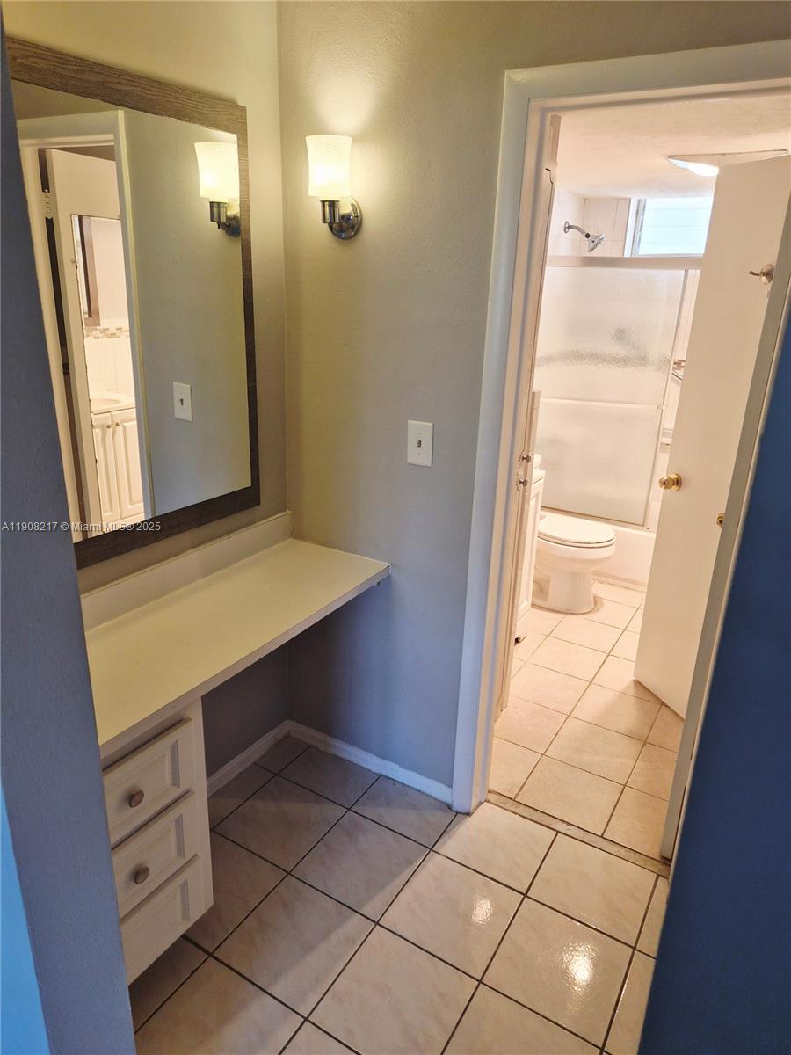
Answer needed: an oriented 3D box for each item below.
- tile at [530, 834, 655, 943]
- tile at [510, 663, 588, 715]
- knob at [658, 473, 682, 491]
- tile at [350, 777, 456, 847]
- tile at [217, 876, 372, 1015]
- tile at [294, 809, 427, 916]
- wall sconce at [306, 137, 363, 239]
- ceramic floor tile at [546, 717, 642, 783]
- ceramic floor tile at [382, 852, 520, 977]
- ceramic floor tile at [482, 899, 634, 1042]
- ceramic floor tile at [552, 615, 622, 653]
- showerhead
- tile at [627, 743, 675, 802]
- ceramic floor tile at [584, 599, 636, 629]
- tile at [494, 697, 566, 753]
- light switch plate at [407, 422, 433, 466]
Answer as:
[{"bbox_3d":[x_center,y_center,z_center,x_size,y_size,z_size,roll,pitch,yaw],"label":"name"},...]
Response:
[{"bbox_3d":[0.578,1.046,2.042,0.300,0.010,0.282,13,23,29],"label":"tile"},{"bbox_3d":[0.653,0.695,3.028,0.296,0.010,0.296,14,23,28],"label":"tile"},{"bbox_3d":[1.079,-0.175,2.766,0.062,0.069,0.069,-4,21,-17],"label":"knob"},{"bbox_3d":[0.032,0.933,2.299,0.301,0.010,0.196,14,23,28],"label":"tile"},{"bbox_3d":[-0.260,1.085,1.843,0.300,0.010,0.302,13,23,29],"label":"tile"},{"bbox_3d":[-0.100,1.002,2.093,0.301,0.010,0.303,14,23,28],"label":"tile"},{"bbox_3d":[-0.168,-0.897,1.862,0.118,0.240,0.143,14,23,28],"label":"wall sconce"},{"bbox_3d":[0.754,0.837,2.643,0.296,0.010,0.296,14,23,28],"label":"ceramic floor tile"},{"bbox_3d":[0.162,1.064,1.947,0.300,0.010,0.302,13,23,29],"label":"ceramic floor tile"},{"bbox_3d":[0.423,1.127,1.801,0.301,0.010,0.303,14,23,28],"label":"ceramic floor tile"},{"bbox_3d":[0.971,0.537,3.541,0.299,0.010,0.297,13,23,29],"label":"ceramic floor tile"},{"bbox_3d":[1.096,-1.691,4.082,0.242,0.173,0.085,13,23,29],"label":"showerhead"},{"bbox_3d":[1.018,0.906,2.519,0.299,0.010,0.297,13,23,29],"label":"tile"},{"bbox_3d":[1.117,0.452,3.755,0.296,0.010,0.296,14,23,28],"label":"ceramic floor tile"},{"bbox_3d":[0.522,0.787,2.797,0.251,0.010,0.297,13,23,29],"label":"tile"},{"bbox_3d":[0.070,-0.239,2.017,0.079,0.124,0.008,13,23,29],"label":"light switch plate"}]

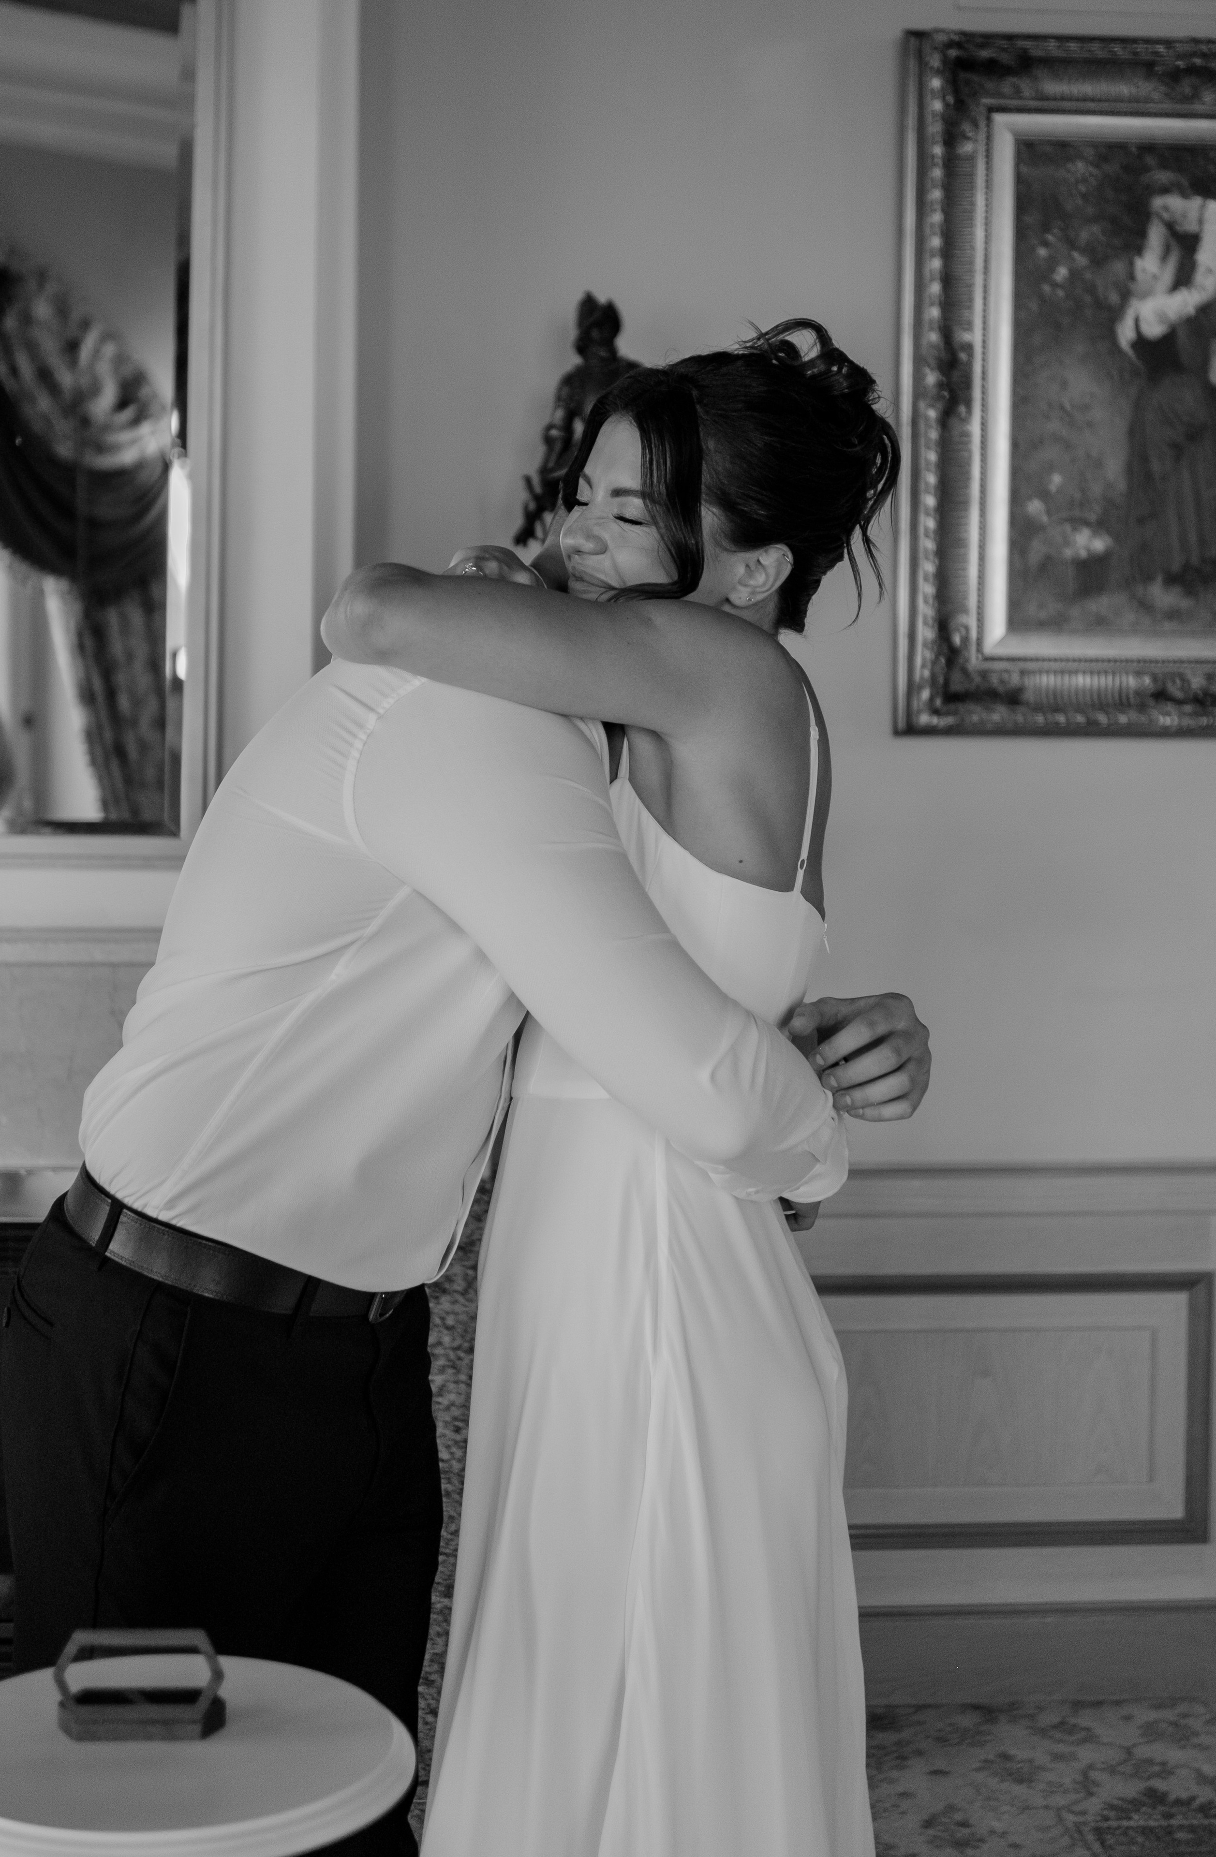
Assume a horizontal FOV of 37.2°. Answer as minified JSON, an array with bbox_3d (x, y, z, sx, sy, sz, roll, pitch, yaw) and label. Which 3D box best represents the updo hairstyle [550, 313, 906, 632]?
[{"bbox_3d":[0.108,-0.362,1.415,0.265,0.245,0.190,1,7,-37],"label":"updo hairstyle"}]

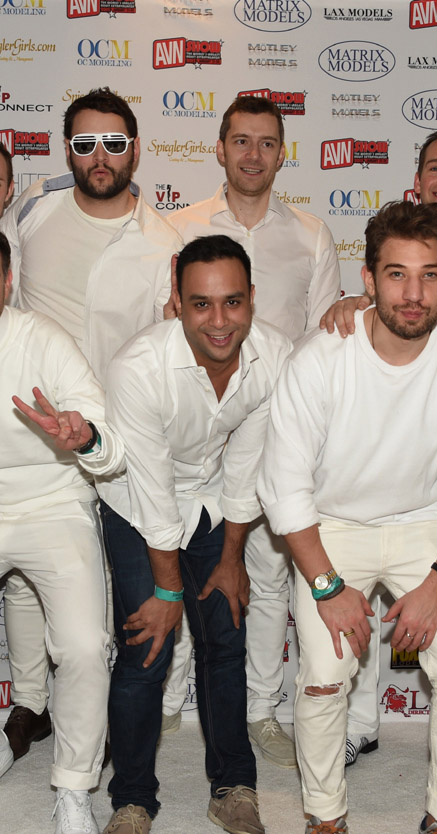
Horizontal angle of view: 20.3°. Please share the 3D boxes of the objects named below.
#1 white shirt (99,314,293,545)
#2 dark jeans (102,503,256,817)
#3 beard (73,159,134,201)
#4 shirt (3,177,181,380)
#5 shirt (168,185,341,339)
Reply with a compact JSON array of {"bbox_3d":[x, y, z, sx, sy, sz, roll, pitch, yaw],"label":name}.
[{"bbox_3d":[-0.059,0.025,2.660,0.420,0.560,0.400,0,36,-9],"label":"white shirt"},{"bbox_3d":[-0.091,0.537,2.850,0.350,0.820,0.370,0,8,-5],"label":"dark jeans"},{"bbox_3d":[-0.288,-0.598,3.050,0.150,0.115,0.110,0,8,-5],"label":"beard"},{"bbox_3d":[-0.313,-0.239,3.100,0.480,0.720,0.330,1,13,-3],"label":"shirt"},{"bbox_3d":[0.093,-0.240,3.160,0.470,0.700,0.300,1,11,0],"label":"shirt"}]

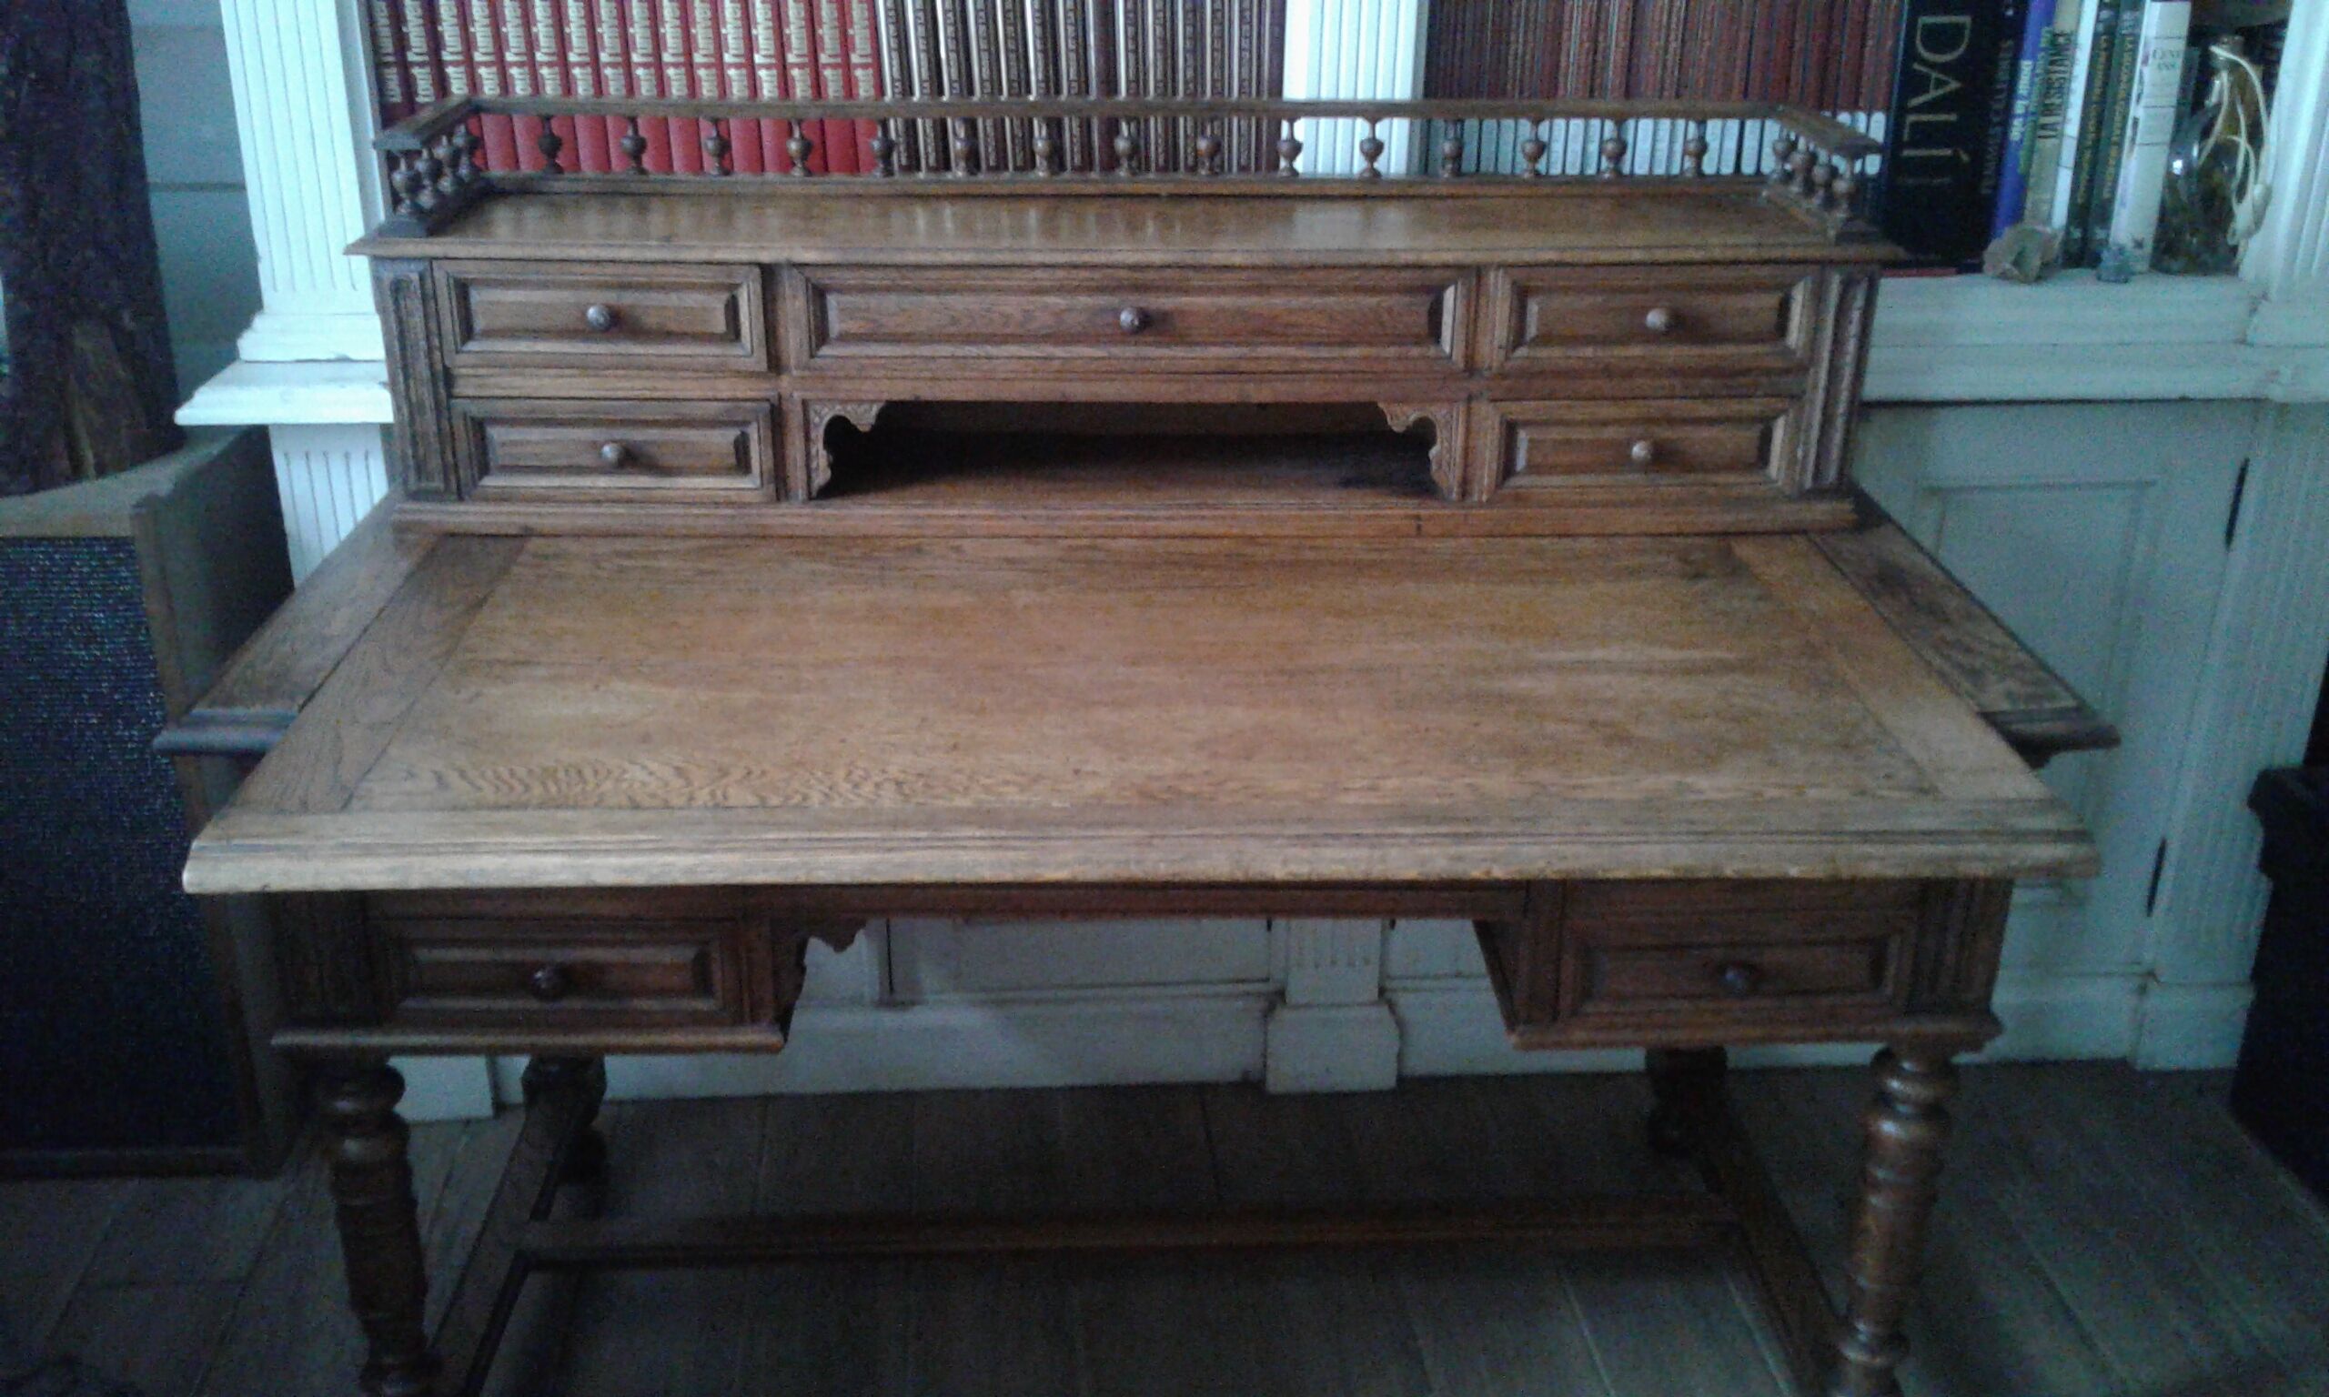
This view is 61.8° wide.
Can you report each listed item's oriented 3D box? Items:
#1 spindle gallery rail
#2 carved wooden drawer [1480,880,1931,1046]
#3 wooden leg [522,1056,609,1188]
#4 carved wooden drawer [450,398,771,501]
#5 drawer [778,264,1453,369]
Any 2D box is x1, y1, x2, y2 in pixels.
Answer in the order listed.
[{"bbox_3d":[-0.022,-0.431,1.574,1.131,0.066,0.232,0,25,-2],"label":"spindle gallery rail"},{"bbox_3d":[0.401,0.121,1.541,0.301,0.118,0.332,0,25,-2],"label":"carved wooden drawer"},{"bbox_3d":[-0.614,0.267,1.939,0.089,0.510,0.089,0,25,-2],"label":"wooden leg"},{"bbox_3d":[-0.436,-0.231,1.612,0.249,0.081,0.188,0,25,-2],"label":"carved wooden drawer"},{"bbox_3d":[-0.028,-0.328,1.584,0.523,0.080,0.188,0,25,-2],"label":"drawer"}]

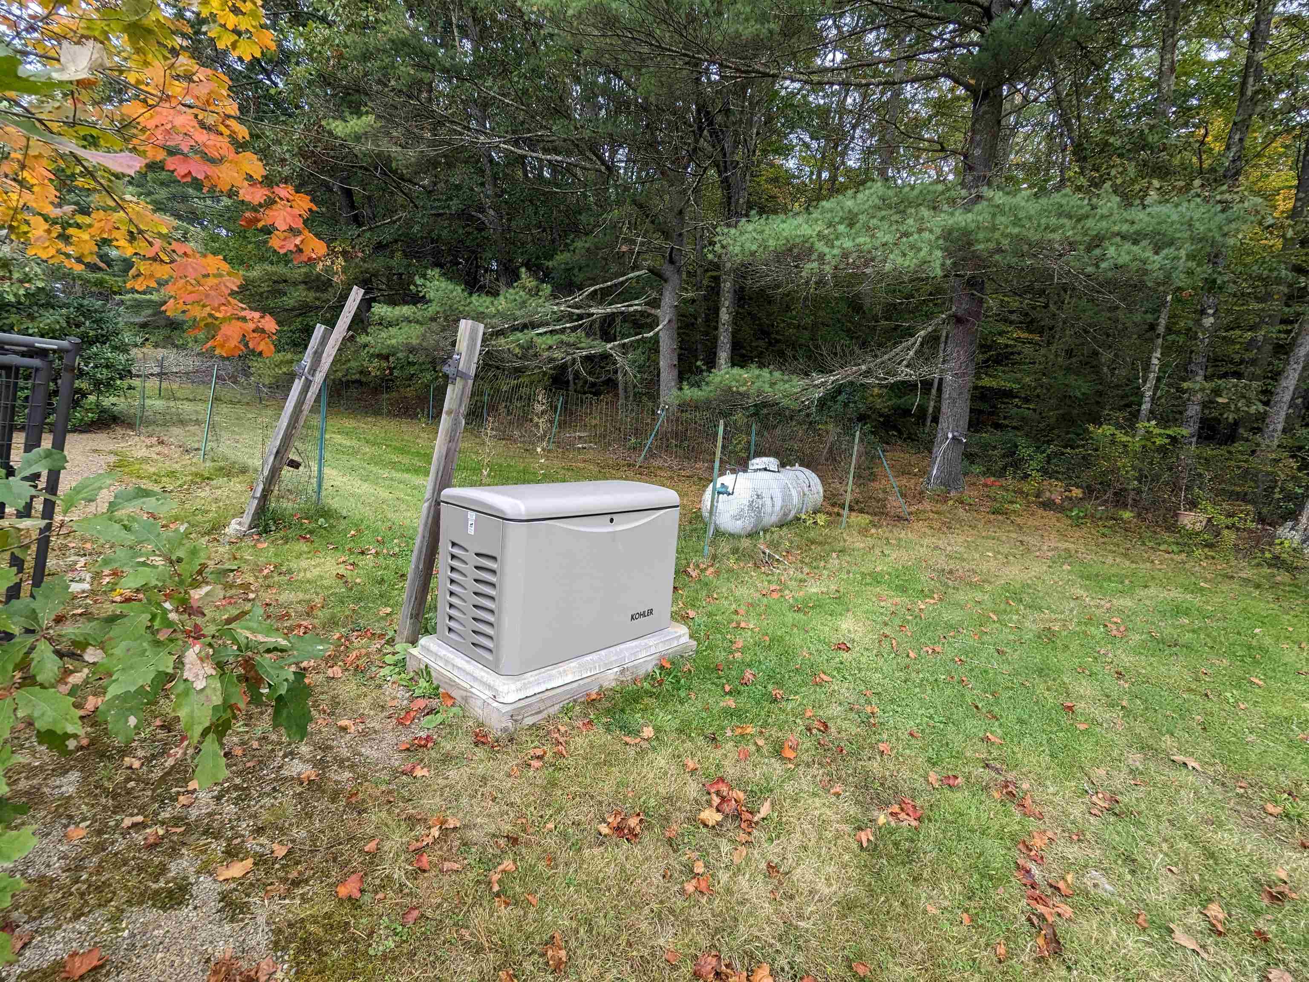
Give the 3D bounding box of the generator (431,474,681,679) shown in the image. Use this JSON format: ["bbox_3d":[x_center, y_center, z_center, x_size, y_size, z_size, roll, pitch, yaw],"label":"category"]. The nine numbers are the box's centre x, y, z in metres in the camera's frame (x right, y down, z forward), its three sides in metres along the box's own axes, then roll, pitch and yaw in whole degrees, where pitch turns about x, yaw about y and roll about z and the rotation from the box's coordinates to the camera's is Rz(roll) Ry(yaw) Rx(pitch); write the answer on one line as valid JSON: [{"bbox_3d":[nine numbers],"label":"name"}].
[{"bbox_3d":[-0.496,0.385,3.350,0.685,0.800,1.170,10,9,41],"label":"generator"}]

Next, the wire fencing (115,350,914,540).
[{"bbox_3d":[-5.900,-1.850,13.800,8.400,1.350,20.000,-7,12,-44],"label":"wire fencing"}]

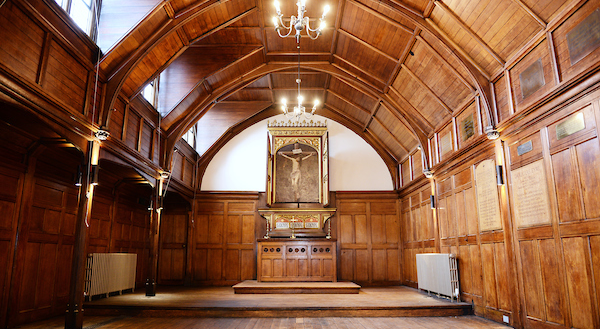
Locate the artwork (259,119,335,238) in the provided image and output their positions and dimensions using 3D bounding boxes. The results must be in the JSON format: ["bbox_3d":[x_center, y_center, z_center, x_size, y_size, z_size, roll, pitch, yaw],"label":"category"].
[{"bbox_3d":[-0.066,0.418,11.097,2.050,3.289,0.590,0,-13,-1],"label":"artwork"}]

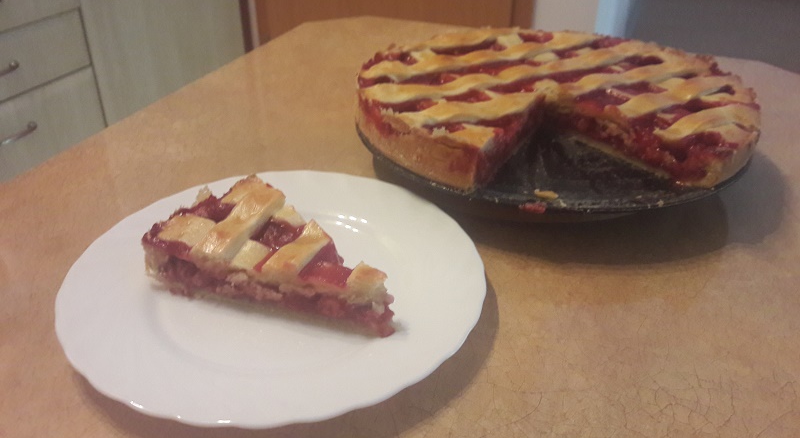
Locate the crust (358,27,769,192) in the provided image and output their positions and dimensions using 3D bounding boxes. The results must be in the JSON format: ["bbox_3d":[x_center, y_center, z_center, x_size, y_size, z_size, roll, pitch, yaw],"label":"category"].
[{"bbox_3d":[0.100,-0.087,0.443,0.257,0.032,0.250,0,31,-2],"label":"crust"}]

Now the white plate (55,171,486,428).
[{"bbox_3d":[-0.058,0.031,0.321,0.201,0.019,0.201,1,31,0],"label":"white plate"}]

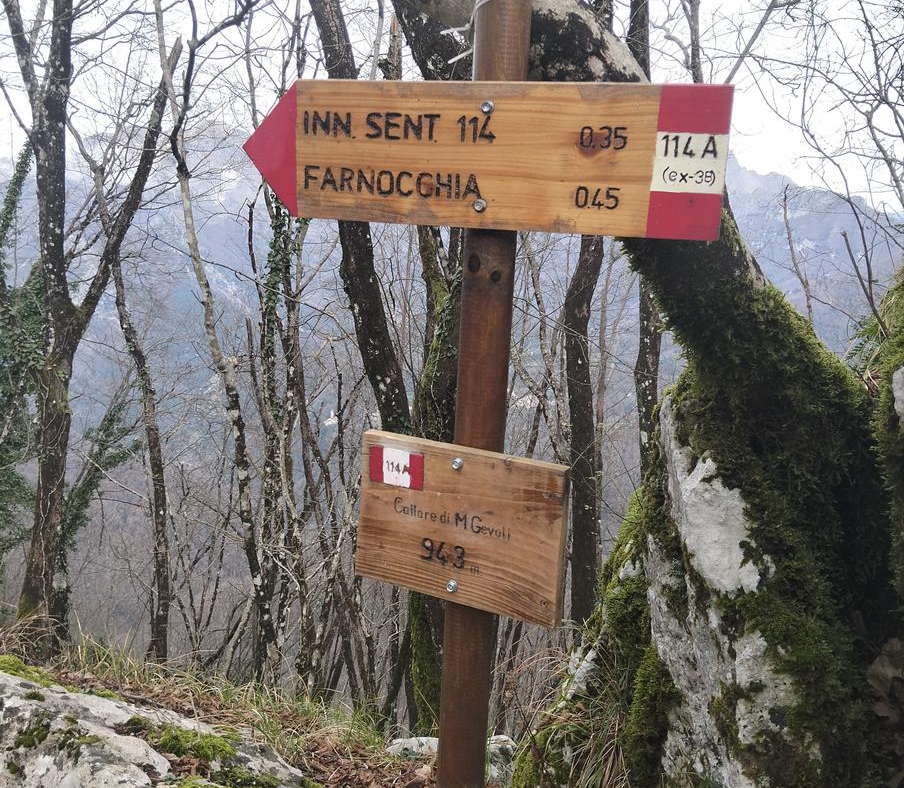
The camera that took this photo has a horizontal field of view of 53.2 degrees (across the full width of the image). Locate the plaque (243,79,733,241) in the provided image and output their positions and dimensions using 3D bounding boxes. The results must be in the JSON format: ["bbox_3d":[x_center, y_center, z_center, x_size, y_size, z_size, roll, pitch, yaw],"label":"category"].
[{"bbox_3d":[0.019,-0.263,0.997,0.546,0.152,0.021,6,12,15],"label":"plaque"}]

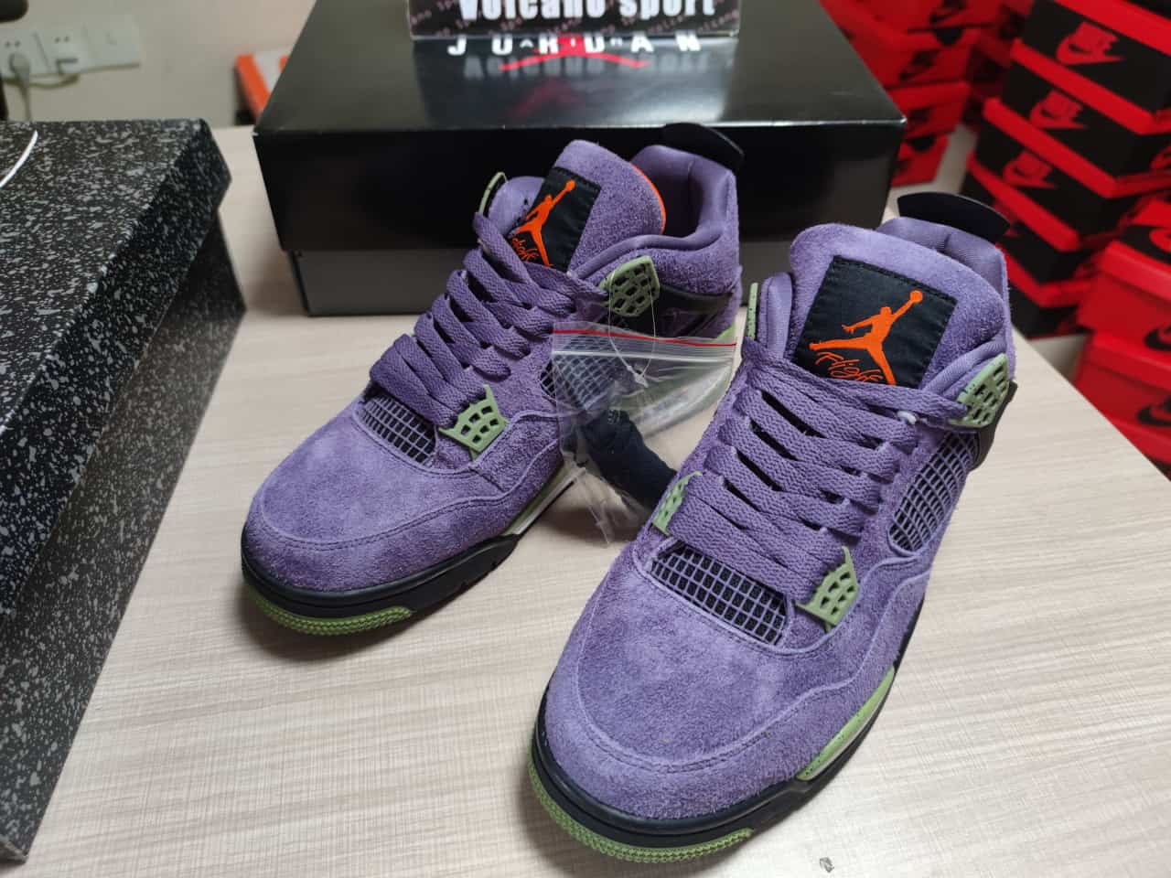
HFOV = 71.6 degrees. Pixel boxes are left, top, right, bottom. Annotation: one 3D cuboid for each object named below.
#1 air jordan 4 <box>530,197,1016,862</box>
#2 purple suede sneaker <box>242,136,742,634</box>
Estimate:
[{"bbox_3d":[0.096,0.017,0.333,0.115,0.155,0.295,23,49,22],"label":"air jordan 4"},{"bbox_3d":[-0.032,-0.049,0.395,0.113,0.149,0.295,31,52,27],"label":"purple suede sneaker"}]

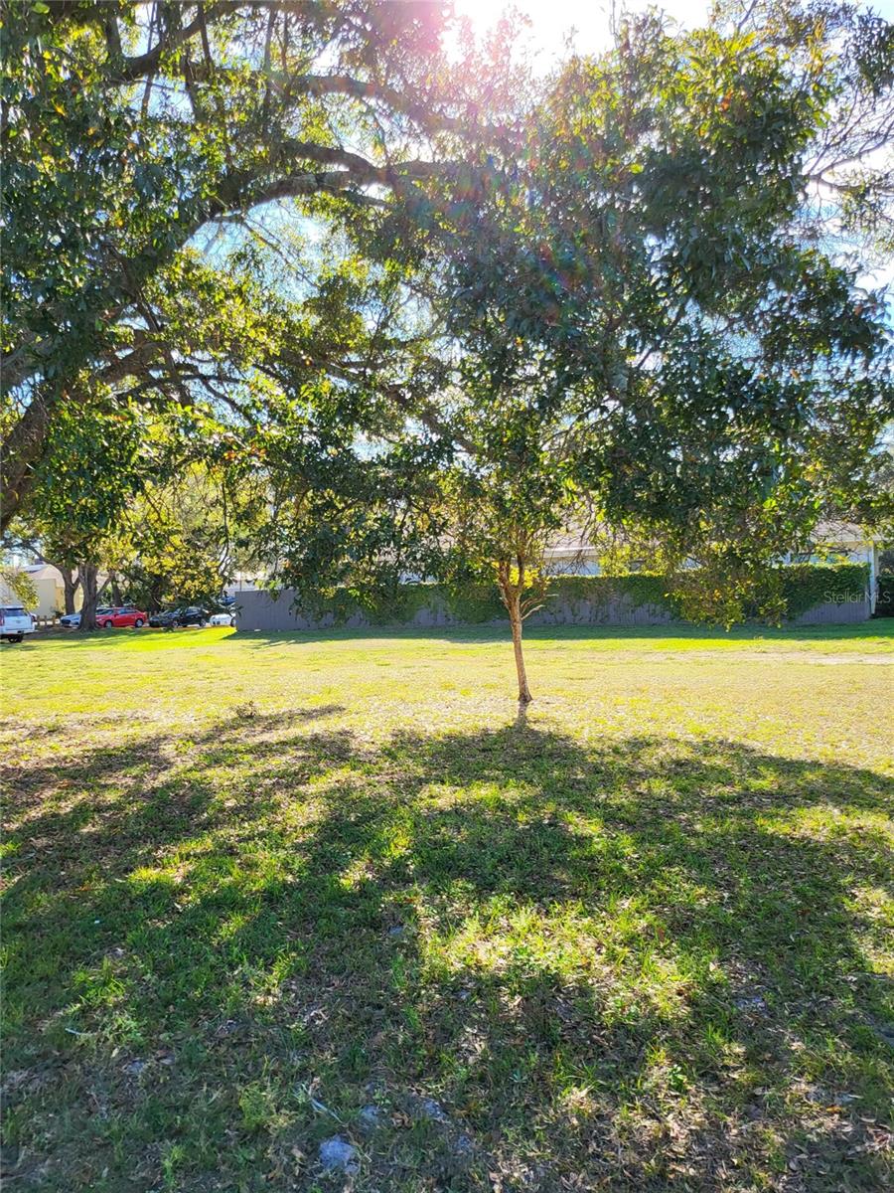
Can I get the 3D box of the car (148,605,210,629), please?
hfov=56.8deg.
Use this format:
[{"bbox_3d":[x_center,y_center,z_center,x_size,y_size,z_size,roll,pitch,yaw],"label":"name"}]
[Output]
[{"bbox_3d":[-18.774,1.464,58.400,1.800,1.440,4.600,0,-1,27],"label":"car"}]

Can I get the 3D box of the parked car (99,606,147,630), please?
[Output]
[{"bbox_3d":[-23.676,1.526,59.300,1.800,1.430,4.600,0,-1,27],"label":"parked car"}]

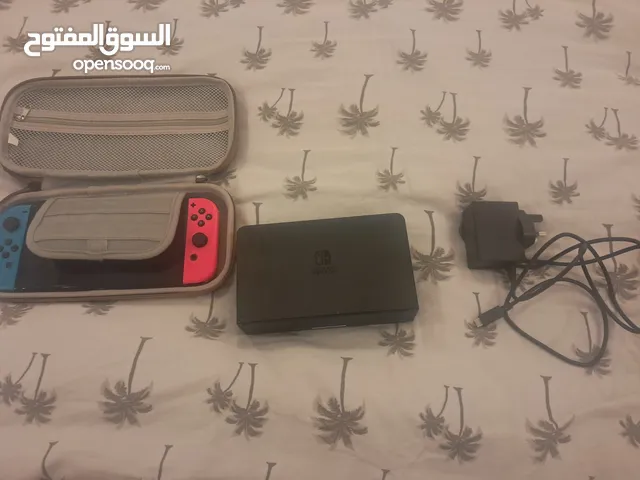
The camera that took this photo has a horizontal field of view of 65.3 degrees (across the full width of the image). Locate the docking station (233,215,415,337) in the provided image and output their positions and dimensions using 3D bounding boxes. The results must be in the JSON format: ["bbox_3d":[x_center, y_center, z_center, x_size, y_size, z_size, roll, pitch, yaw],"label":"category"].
[{"bbox_3d":[0.006,0.036,0.519,0.173,0.052,0.104,-5,66,1],"label":"docking station"}]

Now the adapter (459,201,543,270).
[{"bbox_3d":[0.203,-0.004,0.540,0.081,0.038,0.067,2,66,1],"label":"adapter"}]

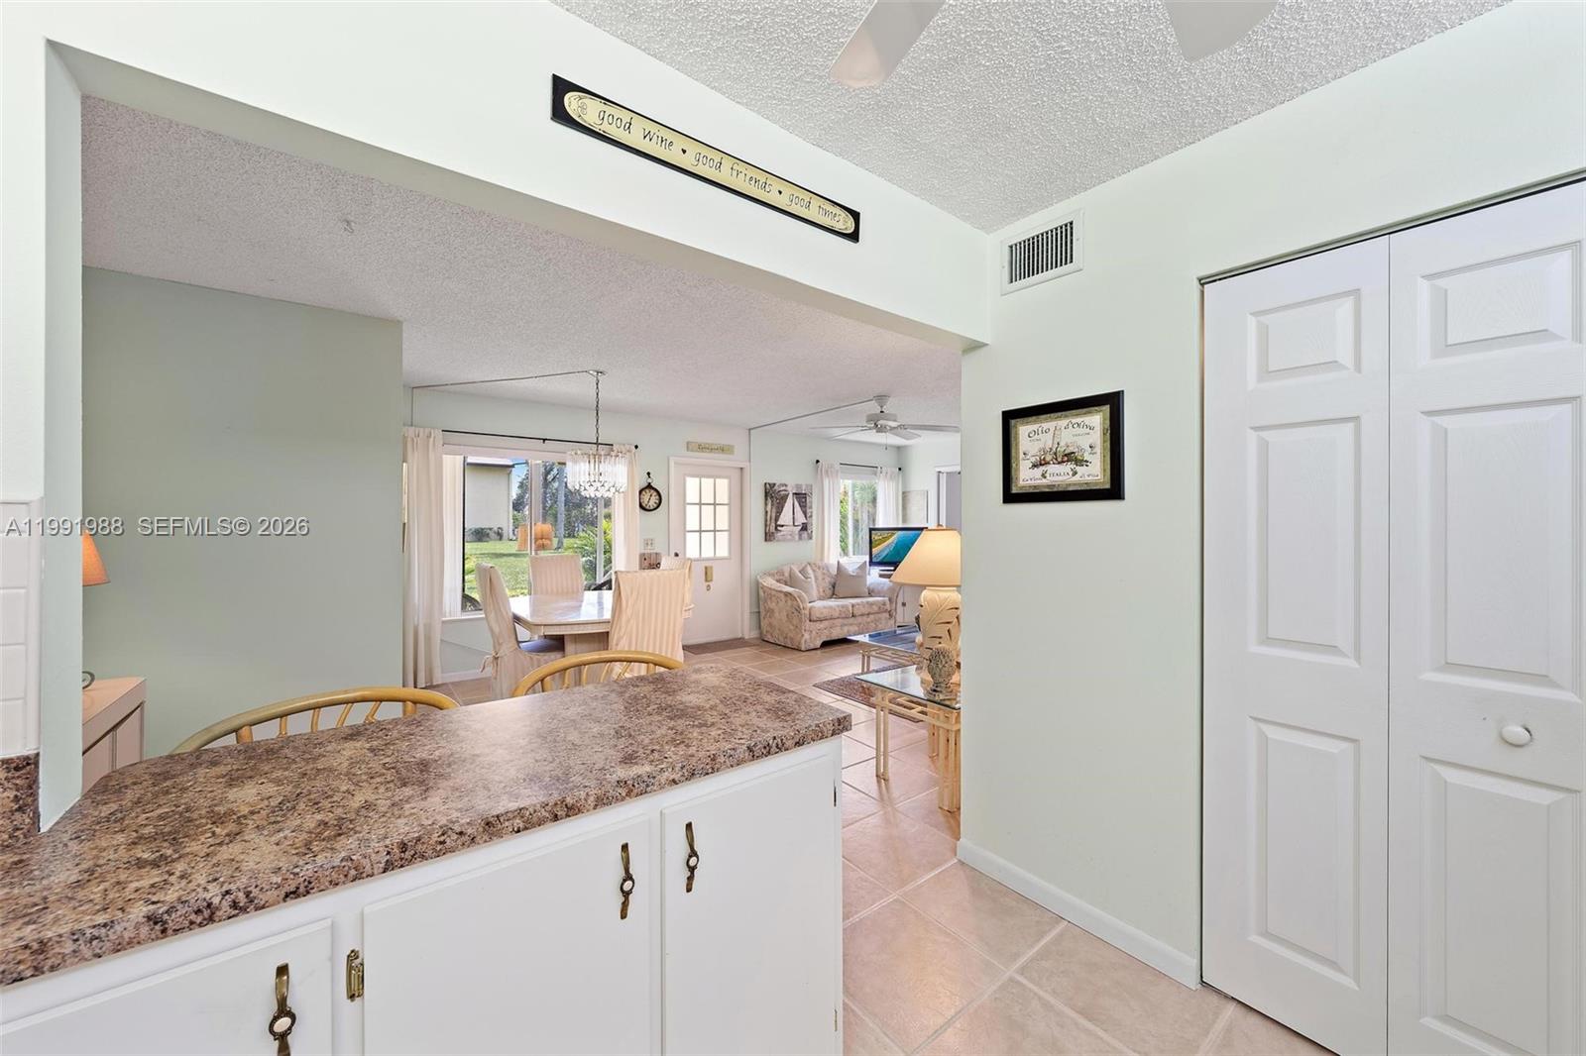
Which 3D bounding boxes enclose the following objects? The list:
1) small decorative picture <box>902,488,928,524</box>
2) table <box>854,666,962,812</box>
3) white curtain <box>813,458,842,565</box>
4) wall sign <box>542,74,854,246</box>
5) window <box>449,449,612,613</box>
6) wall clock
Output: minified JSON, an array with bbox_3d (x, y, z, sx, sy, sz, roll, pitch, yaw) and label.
[{"bbox_3d":[1.705,-0.257,8.050,0.030,0.550,0.440,0,0,-37],"label":"small decorative picture"},{"bbox_3d":[0.799,1.056,2.994,0.660,0.530,0.660,0,0,-37],"label":"table"},{"bbox_3d":[0.470,0.222,7.372,0.430,2.150,0.120,0,0,-37],"label":"white curtain"},{"bbox_3d":[-0.153,-0.913,1.486,0.900,0.098,0.020,0,0,-37],"label":"wall sign"},{"bbox_3d":[-2.385,0.030,5.326,1.480,1.450,0.100,0,0,-37],"label":"window"},{"bbox_3d":[-1.476,-0.372,5.932,0.265,0.410,0.050,0,0,-37],"label":"wall clock"}]

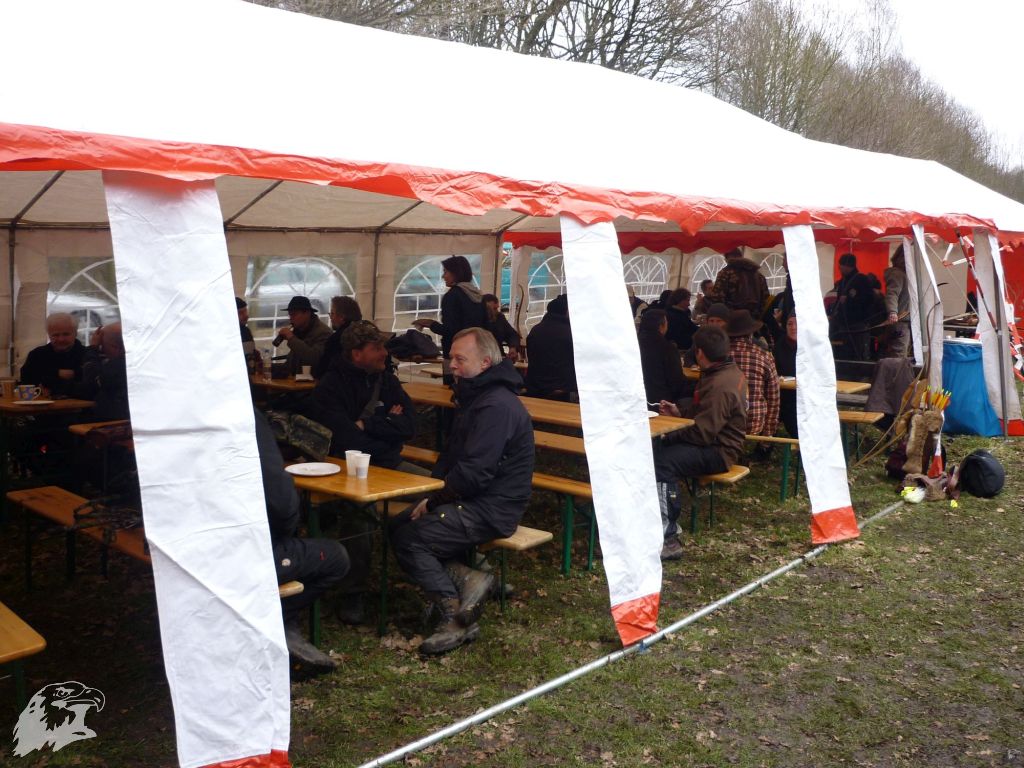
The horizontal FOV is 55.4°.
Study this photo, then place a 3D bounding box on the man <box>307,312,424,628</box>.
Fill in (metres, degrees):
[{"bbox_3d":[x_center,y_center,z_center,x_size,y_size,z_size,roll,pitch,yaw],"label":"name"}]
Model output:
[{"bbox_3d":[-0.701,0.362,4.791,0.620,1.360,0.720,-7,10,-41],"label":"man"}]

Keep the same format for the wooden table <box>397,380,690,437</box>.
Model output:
[{"bbox_3d":[0.034,0.530,6.497,2.300,0.770,0.500,7,10,38],"label":"wooden table"}]

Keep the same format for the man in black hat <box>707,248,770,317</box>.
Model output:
[{"bbox_3d":[2.324,-0.547,10.117,0.600,1.750,0.420,-3,8,-20],"label":"man in black hat"}]

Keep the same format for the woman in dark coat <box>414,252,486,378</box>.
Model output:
[{"bbox_3d":[-0.485,-0.232,8.041,0.520,1.670,0.500,4,9,30],"label":"woman in dark coat"}]

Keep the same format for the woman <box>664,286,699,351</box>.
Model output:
[{"bbox_3d":[1.726,-0.341,10.195,0.680,1.300,0.480,-7,10,-40],"label":"woman"}]

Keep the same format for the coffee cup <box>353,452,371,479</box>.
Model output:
[{"bbox_3d":[-0.674,0.377,4.428,0.069,0.097,0.069,1,8,0],"label":"coffee cup"}]

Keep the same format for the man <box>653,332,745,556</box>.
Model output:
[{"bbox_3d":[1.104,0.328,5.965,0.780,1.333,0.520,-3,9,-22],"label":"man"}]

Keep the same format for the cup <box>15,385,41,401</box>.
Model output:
[{"bbox_3d":[-2.950,0.056,5.949,0.135,0.090,0.105,0,8,0],"label":"cup"}]

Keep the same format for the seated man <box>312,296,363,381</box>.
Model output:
[{"bbox_3d":[-1.496,-0.047,8.213,0.750,1.385,0.550,-3,9,-22],"label":"seated man"}]

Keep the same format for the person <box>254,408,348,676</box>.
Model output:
[{"bbox_3d":[-0.901,0.501,3.791,0.780,1.350,0.560,-5,9,-33],"label":"person"}]

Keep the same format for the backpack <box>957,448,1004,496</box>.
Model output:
[{"bbox_3d":[3.625,0.646,7.531,0.300,0.330,0.240,-6,10,-36],"label":"backpack"}]

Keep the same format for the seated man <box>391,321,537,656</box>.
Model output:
[{"bbox_3d":[-0.211,0.428,4.305,0.720,1.360,0.540,-4,9,-28],"label":"seated man"}]

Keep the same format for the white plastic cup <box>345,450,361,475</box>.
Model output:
[{"bbox_3d":[-0.680,0.337,4.164,0.071,0.097,0.071,0,8,0],"label":"white plastic cup"}]

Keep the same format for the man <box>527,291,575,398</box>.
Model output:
[{"bbox_3d":[0.505,-0.065,8.341,0.600,1.421,0.780,6,10,33],"label":"man"}]

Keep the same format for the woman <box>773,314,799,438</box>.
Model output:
[{"bbox_3d":[2.313,0.067,8.142,0.520,1.254,0.750,6,10,35],"label":"woman"}]

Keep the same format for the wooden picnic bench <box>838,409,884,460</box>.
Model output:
[{"bbox_3d":[2.094,0.401,8.601,2.200,0.470,0.250,7,11,39],"label":"wooden picnic bench"}]

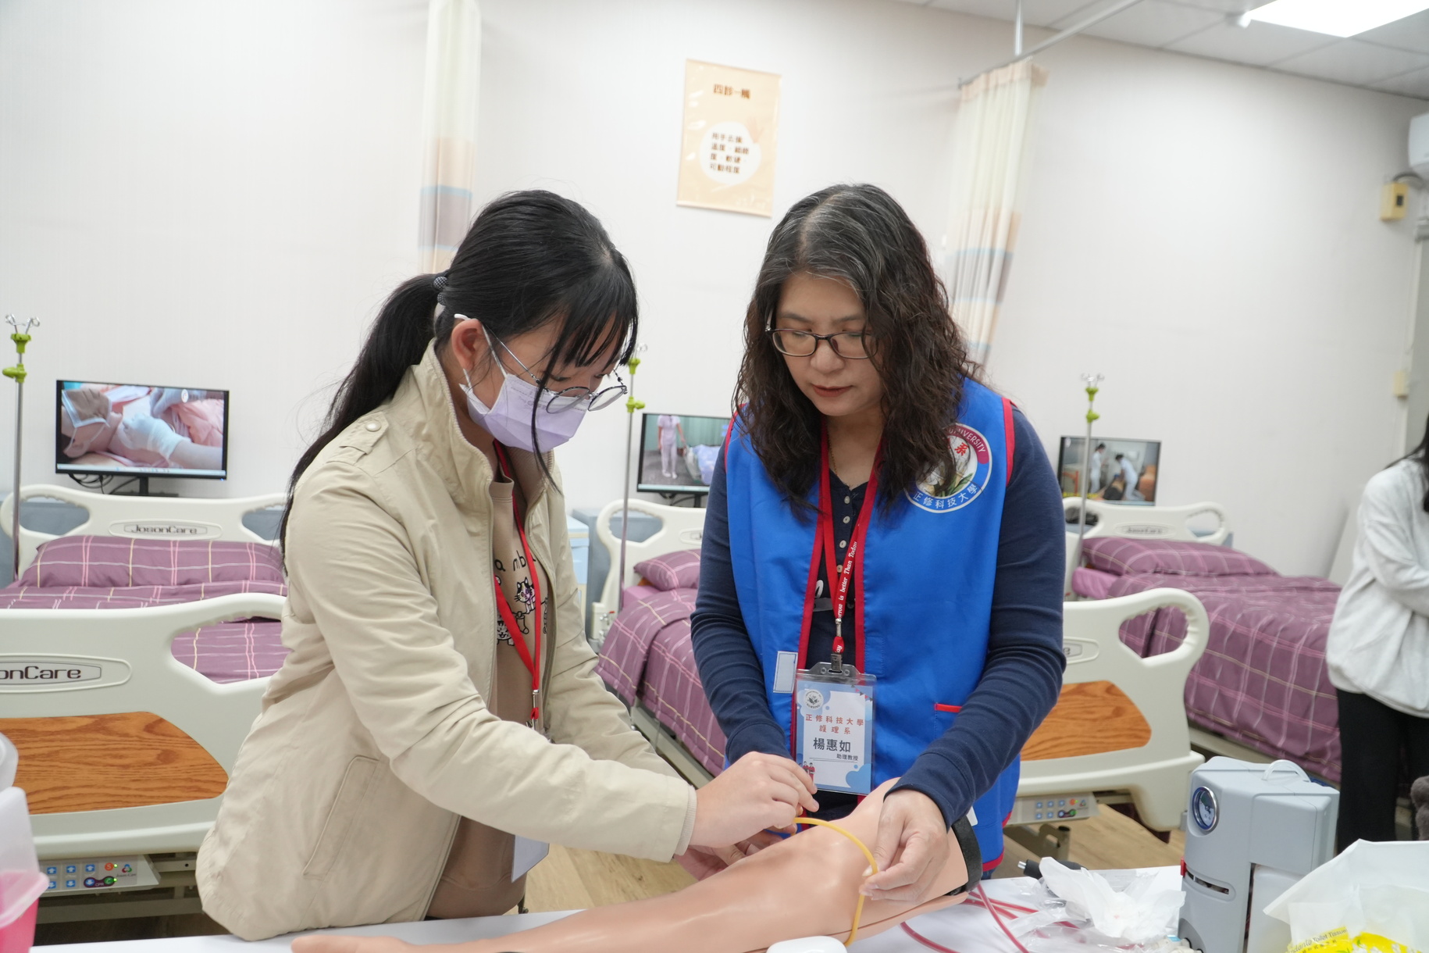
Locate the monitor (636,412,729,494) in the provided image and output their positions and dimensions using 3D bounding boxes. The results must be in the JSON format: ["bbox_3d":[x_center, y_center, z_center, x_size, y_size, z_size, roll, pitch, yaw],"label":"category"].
[{"bbox_3d":[-0.044,-0.080,4.402,0.541,0.330,0.070,2,4,-16],"label":"monitor"}]

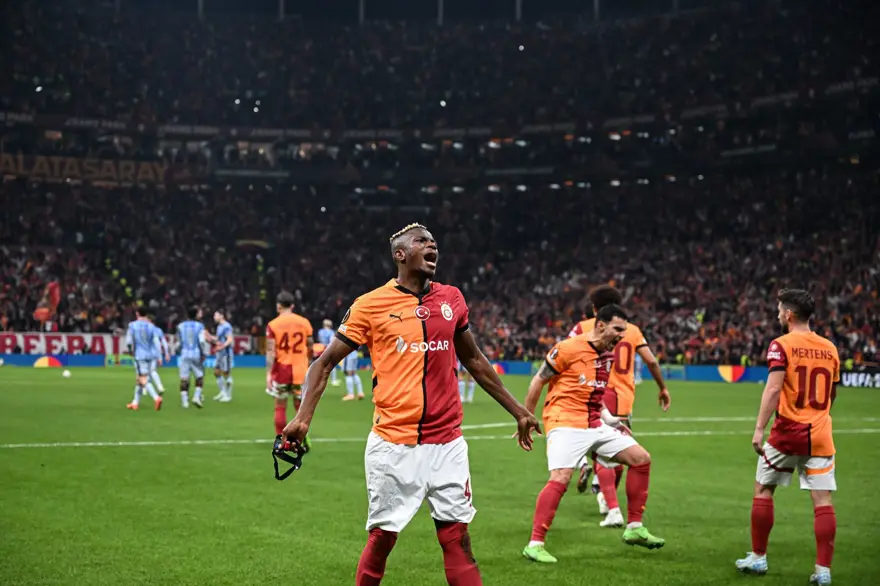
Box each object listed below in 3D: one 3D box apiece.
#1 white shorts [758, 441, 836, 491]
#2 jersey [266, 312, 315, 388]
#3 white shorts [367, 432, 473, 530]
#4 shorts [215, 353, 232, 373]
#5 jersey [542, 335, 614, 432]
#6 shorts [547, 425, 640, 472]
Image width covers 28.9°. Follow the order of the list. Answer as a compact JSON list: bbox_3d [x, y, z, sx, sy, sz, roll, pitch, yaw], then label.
[{"bbox_3d":[2.084,0.941,10.000,0.440,0.420,0.300,0,-1,-12],"label":"white shorts"},{"bbox_3d":[-1.731,0.654,19.800,0.540,0.800,0.310,0,-1,-9],"label":"jersey"},{"bbox_3d":[-0.083,0.732,6.900,0.430,0.460,0.300,0,-1,-15],"label":"white shorts"},{"bbox_3d":[-4.240,1.342,33.500,0.300,0.440,0.400,1,-1,-30],"label":"shorts"},{"bbox_3d":[0.897,0.582,11.000,0.460,0.660,0.310,2,15,-45],"label":"jersey"},{"bbox_3d":[0.976,0.957,10.950,0.420,0.380,0.440,-1,-2,44],"label":"shorts"}]

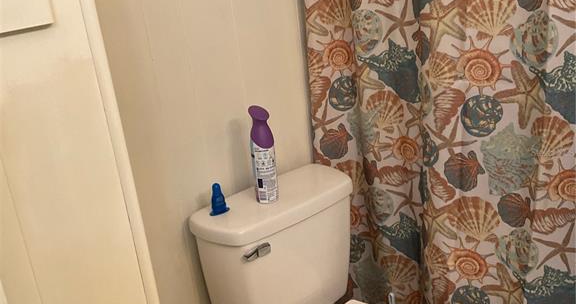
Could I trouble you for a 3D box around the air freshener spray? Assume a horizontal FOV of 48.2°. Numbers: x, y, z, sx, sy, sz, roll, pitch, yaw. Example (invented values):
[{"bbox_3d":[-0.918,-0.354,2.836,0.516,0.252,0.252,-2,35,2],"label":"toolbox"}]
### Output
[{"bbox_3d":[-0.058,0.004,1.535,0.057,0.236,0.059,-5,21,2],"label":"air freshener spray"}]

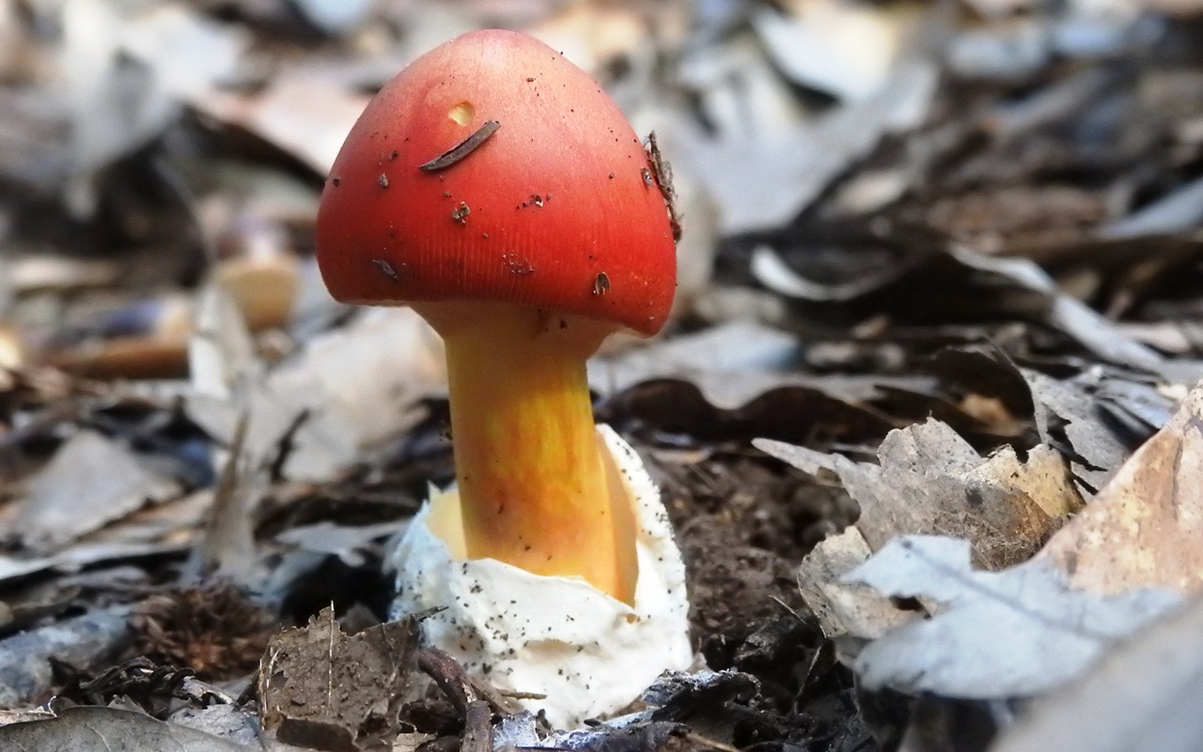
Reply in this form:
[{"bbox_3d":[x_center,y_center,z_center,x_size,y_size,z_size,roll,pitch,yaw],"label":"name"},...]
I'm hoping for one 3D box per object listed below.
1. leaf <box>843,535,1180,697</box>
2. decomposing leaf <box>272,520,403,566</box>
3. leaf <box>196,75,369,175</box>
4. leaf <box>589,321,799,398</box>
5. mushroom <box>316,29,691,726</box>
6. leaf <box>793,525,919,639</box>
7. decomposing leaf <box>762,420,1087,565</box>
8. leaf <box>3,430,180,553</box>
[{"bbox_3d":[0.056,0.033,0.380,0.045,0.016,0.028,0,15,0],"label":"leaf"},{"bbox_3d":[-0.045,0.028,0.470,0.022,0.006,0.017,0,15,0],"label":"decomposing leaf"},{"bbox_3d":[-0.085,-0.068,0.750,0.050,0.018,0.040,0,15,0],"label":"leaf"},{"bbox_3d":[0.019,-0.004,0.570,0.044,0.010,0.027,0,15,0],"label":"leaf"},{"bbox_3d":[-0.015,0.000,0.420,0.055,0.102,0.054,-5,11,0],"label":"mushroom"},{"bbox_3d":[0.038,0.031,0.410,0.018,0.014,0.013,0,15,0],"label":"leaf"},{"bbox_3d":[0.049,0.018,0.430,0.049,0.018,0.025,0,15,0],"label":"decomposing leaf"},{"bbox_3d":[-0.094,0.021,0.510,0.032,0.016,0.027,0,15,0],"label":"leaf"}]

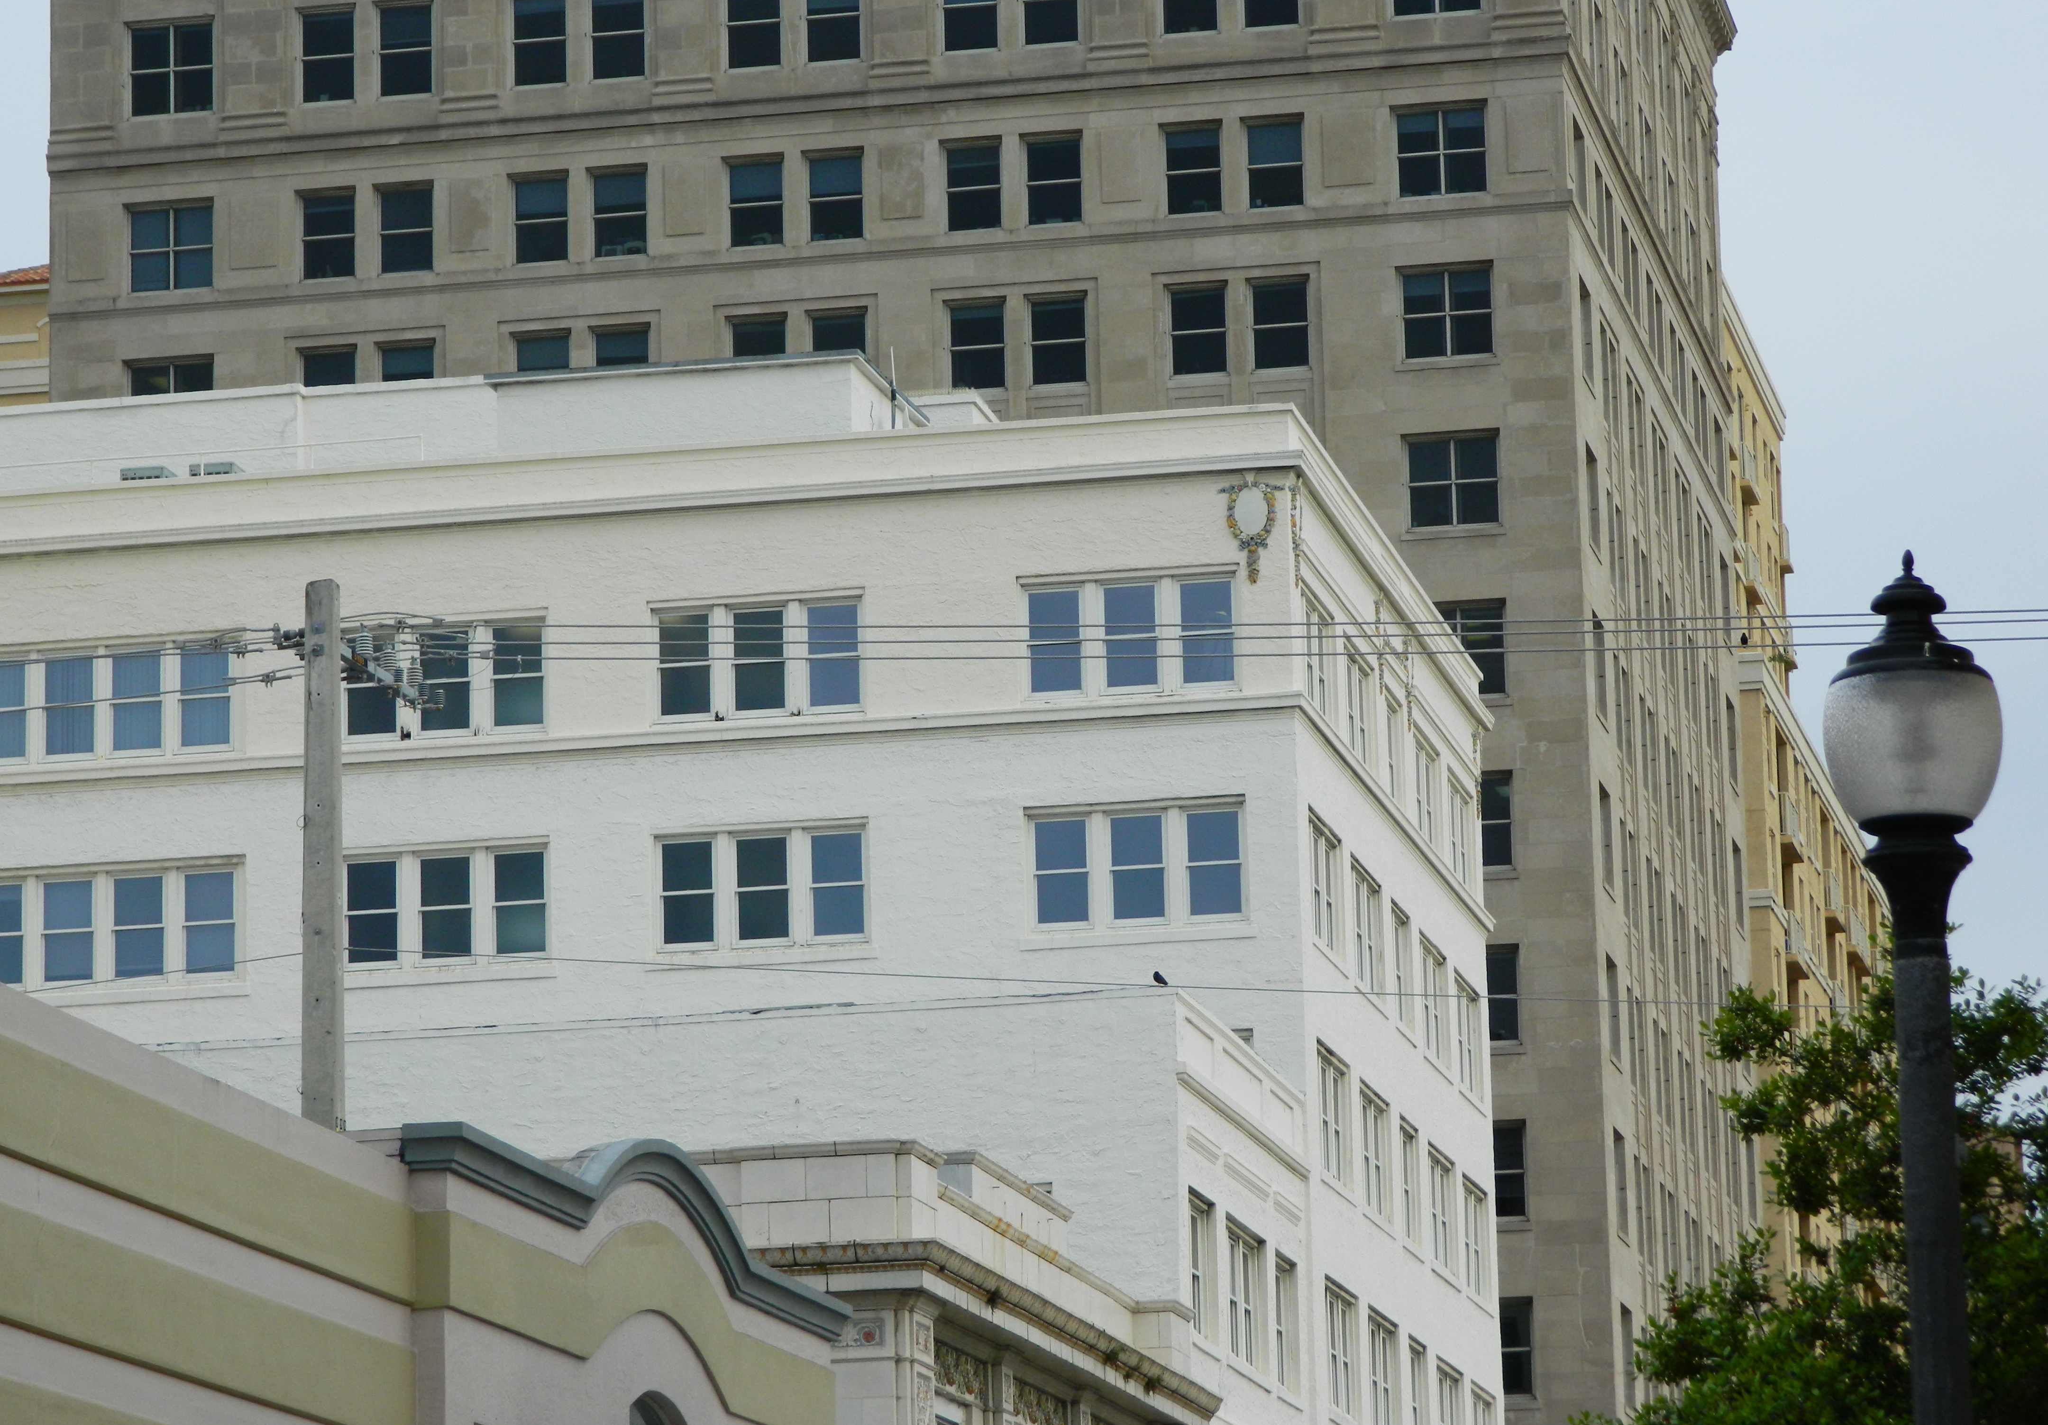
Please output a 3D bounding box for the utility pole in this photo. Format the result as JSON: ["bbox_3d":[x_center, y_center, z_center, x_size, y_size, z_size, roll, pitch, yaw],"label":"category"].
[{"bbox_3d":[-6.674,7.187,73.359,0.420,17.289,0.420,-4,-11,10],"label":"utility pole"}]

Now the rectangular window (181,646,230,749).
[{"bbox_3d":[-12.381,-0.230,115.452,0.750,1.454,0.150,-4,-11,10],"label":"rectangular window"}]

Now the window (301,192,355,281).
[{"bbox_3d":[-14.860,-10.159,163.136,1.146,1.887,0.150,-4,-11,10],"label":"window"}]

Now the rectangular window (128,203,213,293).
[{"bbox_3d":[-17.631,-9.609,157.773,1.813,1.774,0.200,-4,-11,10],"label":"rectangular window"}]

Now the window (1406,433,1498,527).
[{"bbox_3d":[8.467,-4.591,151.013,1.783,1.791,0.200,-4,-11,10],"label":"window"}]

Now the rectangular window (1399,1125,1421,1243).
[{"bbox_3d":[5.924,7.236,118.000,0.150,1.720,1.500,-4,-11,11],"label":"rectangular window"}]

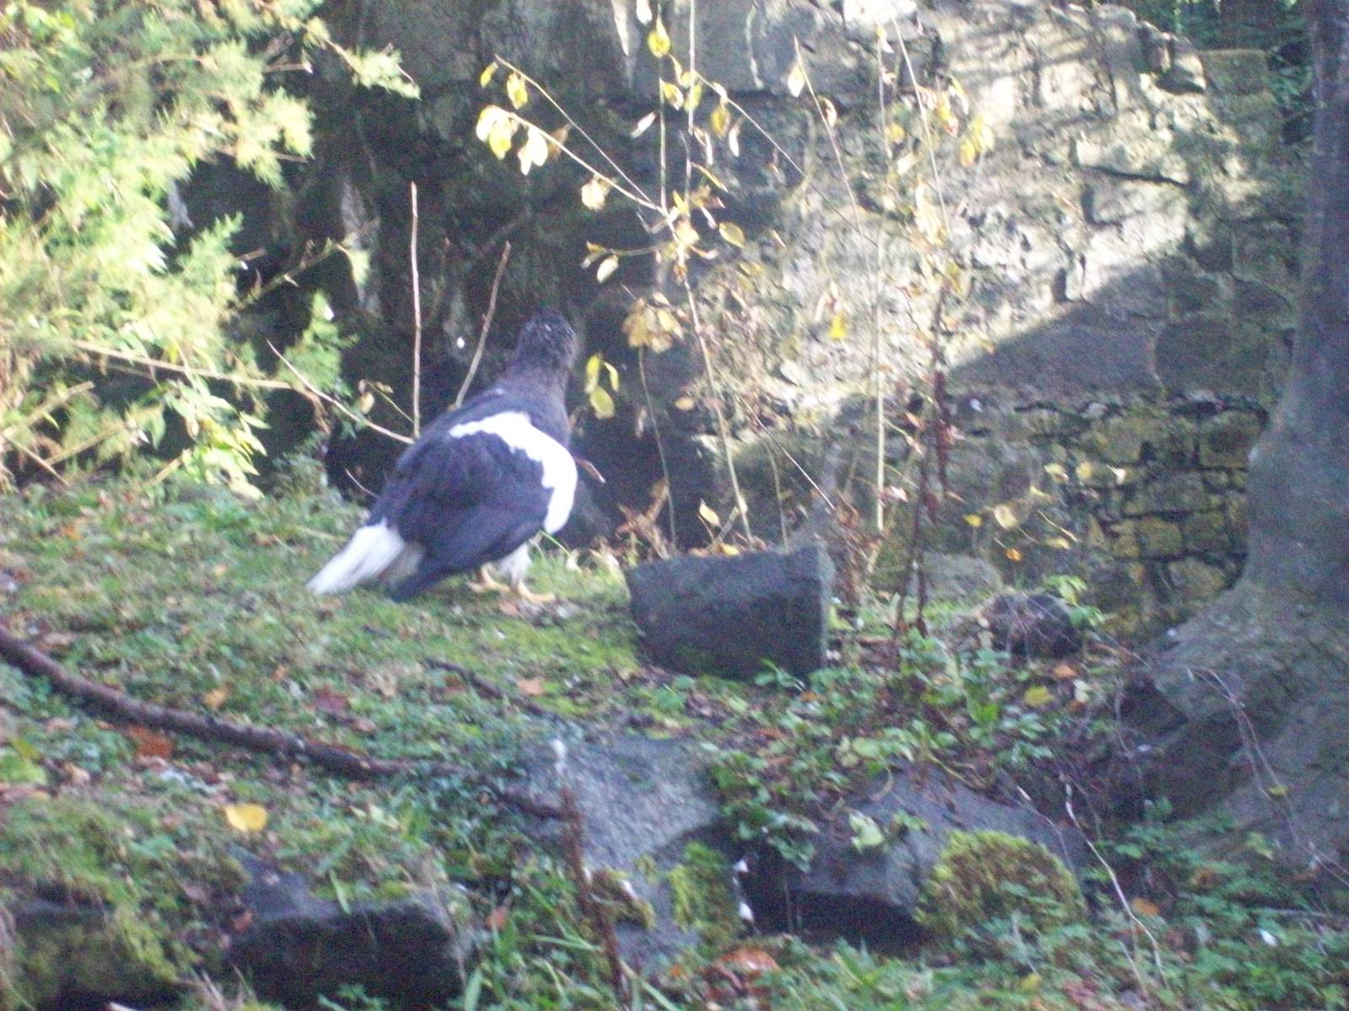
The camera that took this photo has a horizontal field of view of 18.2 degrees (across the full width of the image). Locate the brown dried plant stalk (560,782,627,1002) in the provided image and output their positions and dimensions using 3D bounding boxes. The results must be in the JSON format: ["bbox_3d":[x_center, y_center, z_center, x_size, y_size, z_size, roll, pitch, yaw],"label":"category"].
[{"bbox_3d":[-0.142,0.691,7.500,0.038,0.401,0.035,-13,6,-2],"label":"brown dried plant stalk"}]

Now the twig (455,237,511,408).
[{"bbox_3d":[-0.497,-0.467,10.900,0.033,0.455,0.025,16,6,-3],"label":"twig"}]

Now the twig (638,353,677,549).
[{"bbox_3d":[-0.043,-0.146,10.700,0.037,0.509,0.025,-10,6,0],"label":"twig"}]

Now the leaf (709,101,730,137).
[{"bbox_3d":[0.106,-0.918,10.000,0.049,0.084,0.025,0,6,0],"label":"leaf"}]

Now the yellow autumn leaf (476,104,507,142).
[{"bbox_3d":[-0.466,-0.973,10.700,0.078,0.094,0.035,0,6,-2],"label":"yellow autumn leaf"}]

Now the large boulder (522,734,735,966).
[{"bbox_3d":[-0.090,0.618,7.600,0.360,0.330,0.420,-1,6,-10],"label":"large boulder"}]

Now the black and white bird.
[{"bbox_3d":[-0.525,-0.112,9.550,0.640,0.640,0.320,-4,7,-35],"label":"black and white bird"}]

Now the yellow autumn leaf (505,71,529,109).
[{"bbox_3d":[-0.374,-0.987,10.000,0.054,0.086,0.025,0,6,0],"label":"yellow autumn leaf"}]

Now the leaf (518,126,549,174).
[{"bbox_3d":[-0.359,-0.904,10.700,0.078,0.123,0.040,0,6,-2],"label":"leaf"}]

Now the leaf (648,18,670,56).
[{"bbox_3d":[-0.036,-1.114,10.000,0.054,0.090,0.025,0,6,0],"label":"leaf"}]

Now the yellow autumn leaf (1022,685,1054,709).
[{"bbox_3d":[0.760,0.400,8.800,0.068,0.035,0.060,0,6,0],"label":"yellow autumn leaf"}]

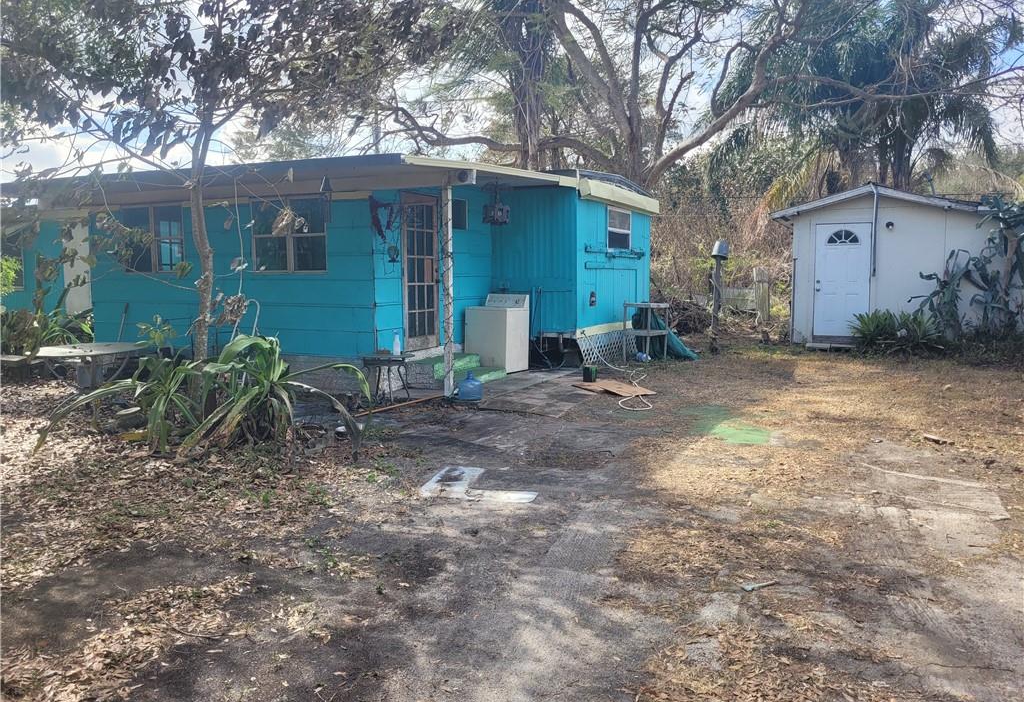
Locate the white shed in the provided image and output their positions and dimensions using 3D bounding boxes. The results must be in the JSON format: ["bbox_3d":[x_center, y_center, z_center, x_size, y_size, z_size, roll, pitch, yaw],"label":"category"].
[{"bbox_3d":[7.059,-1.599,14.606,3.750,2.790,3.400,3,6,26],"label":"white shed"}]

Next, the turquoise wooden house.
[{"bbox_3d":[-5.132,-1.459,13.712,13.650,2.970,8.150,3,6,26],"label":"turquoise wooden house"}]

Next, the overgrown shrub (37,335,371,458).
[{"bbox_3d":[-2.737,0.327,6.816,2.600,0.930,1.500,-2,6,-22],"label":"overgrown shrub"}]

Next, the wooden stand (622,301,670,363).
[{"bbox_3d":[2.066,-0.305,11.855,0.400,0.920,0.820,3,6,28],"label":"wooden stand"}]

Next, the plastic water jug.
[{"bbox_3d":[-0.467,0.367,8.635,0.270,0.320,0.270,0,6,0],"label":"plastic water jug"}]

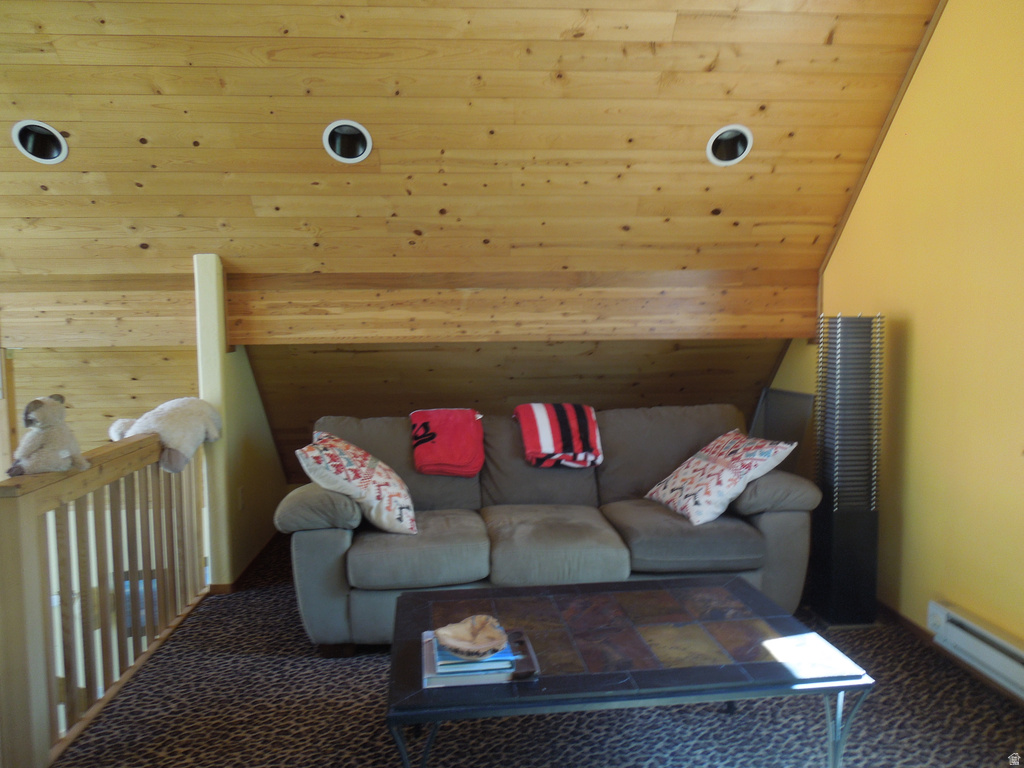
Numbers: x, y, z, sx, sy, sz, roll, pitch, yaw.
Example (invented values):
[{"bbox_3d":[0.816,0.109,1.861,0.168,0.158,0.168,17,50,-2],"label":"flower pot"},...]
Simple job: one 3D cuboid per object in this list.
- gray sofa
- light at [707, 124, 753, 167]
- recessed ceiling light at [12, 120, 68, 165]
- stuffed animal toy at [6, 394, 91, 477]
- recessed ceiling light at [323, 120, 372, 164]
[{"bbox_3d":[0.156,0.627,3.593,2.343,0.939,0.932,-1,4,-7],"label":"gray sofa"},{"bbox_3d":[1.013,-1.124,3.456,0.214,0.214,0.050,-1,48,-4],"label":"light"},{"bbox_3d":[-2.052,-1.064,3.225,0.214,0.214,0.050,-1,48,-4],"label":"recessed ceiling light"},{"bbox_3d":[-1.666,0.177,2.664,0.281,0.280,0.192,-3,5,-26],"label":"stuffed animal toy"},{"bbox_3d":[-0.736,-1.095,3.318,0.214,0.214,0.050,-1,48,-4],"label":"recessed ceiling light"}]

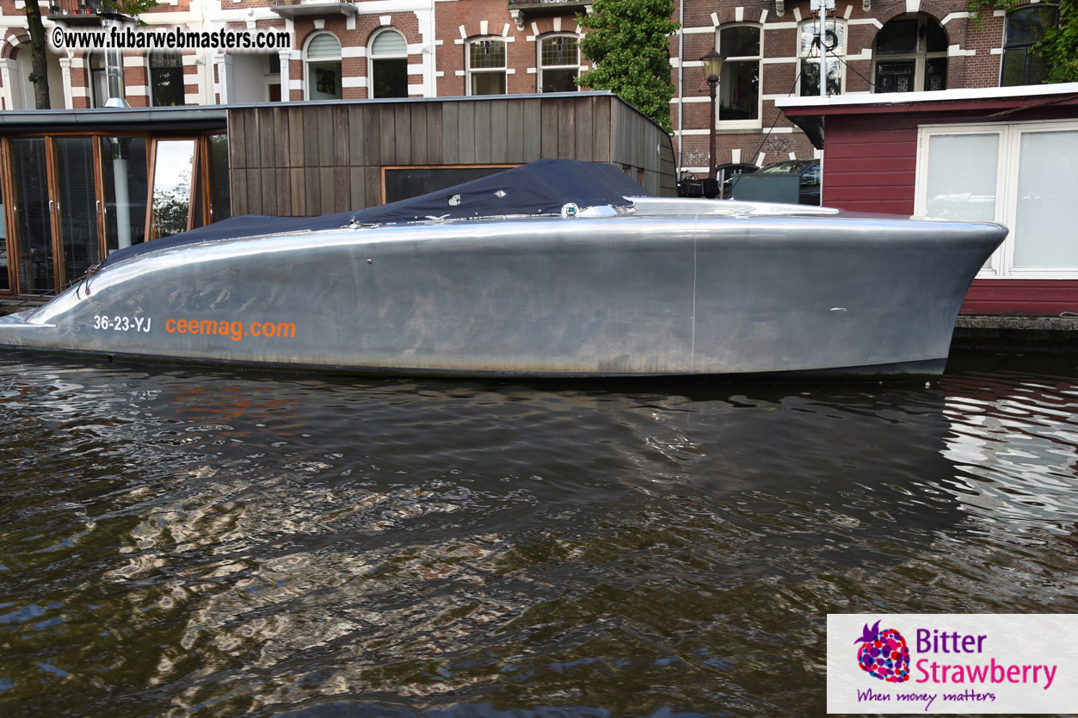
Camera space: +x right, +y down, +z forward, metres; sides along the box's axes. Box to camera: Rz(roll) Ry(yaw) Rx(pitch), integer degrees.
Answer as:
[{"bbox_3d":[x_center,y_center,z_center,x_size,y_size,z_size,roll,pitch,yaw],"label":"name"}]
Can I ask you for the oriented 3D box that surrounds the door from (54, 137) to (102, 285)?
[{"bbox_3d":[-6.141,-1.898,14.020,0.732,2.130,0.060,2,9,15],"label":"door"}]

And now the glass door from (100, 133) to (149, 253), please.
[{"bbox_3d":[-5.436,-1.873,13.826,0.732,2.130,0.060,2,9,15],"label":"glass door"}]

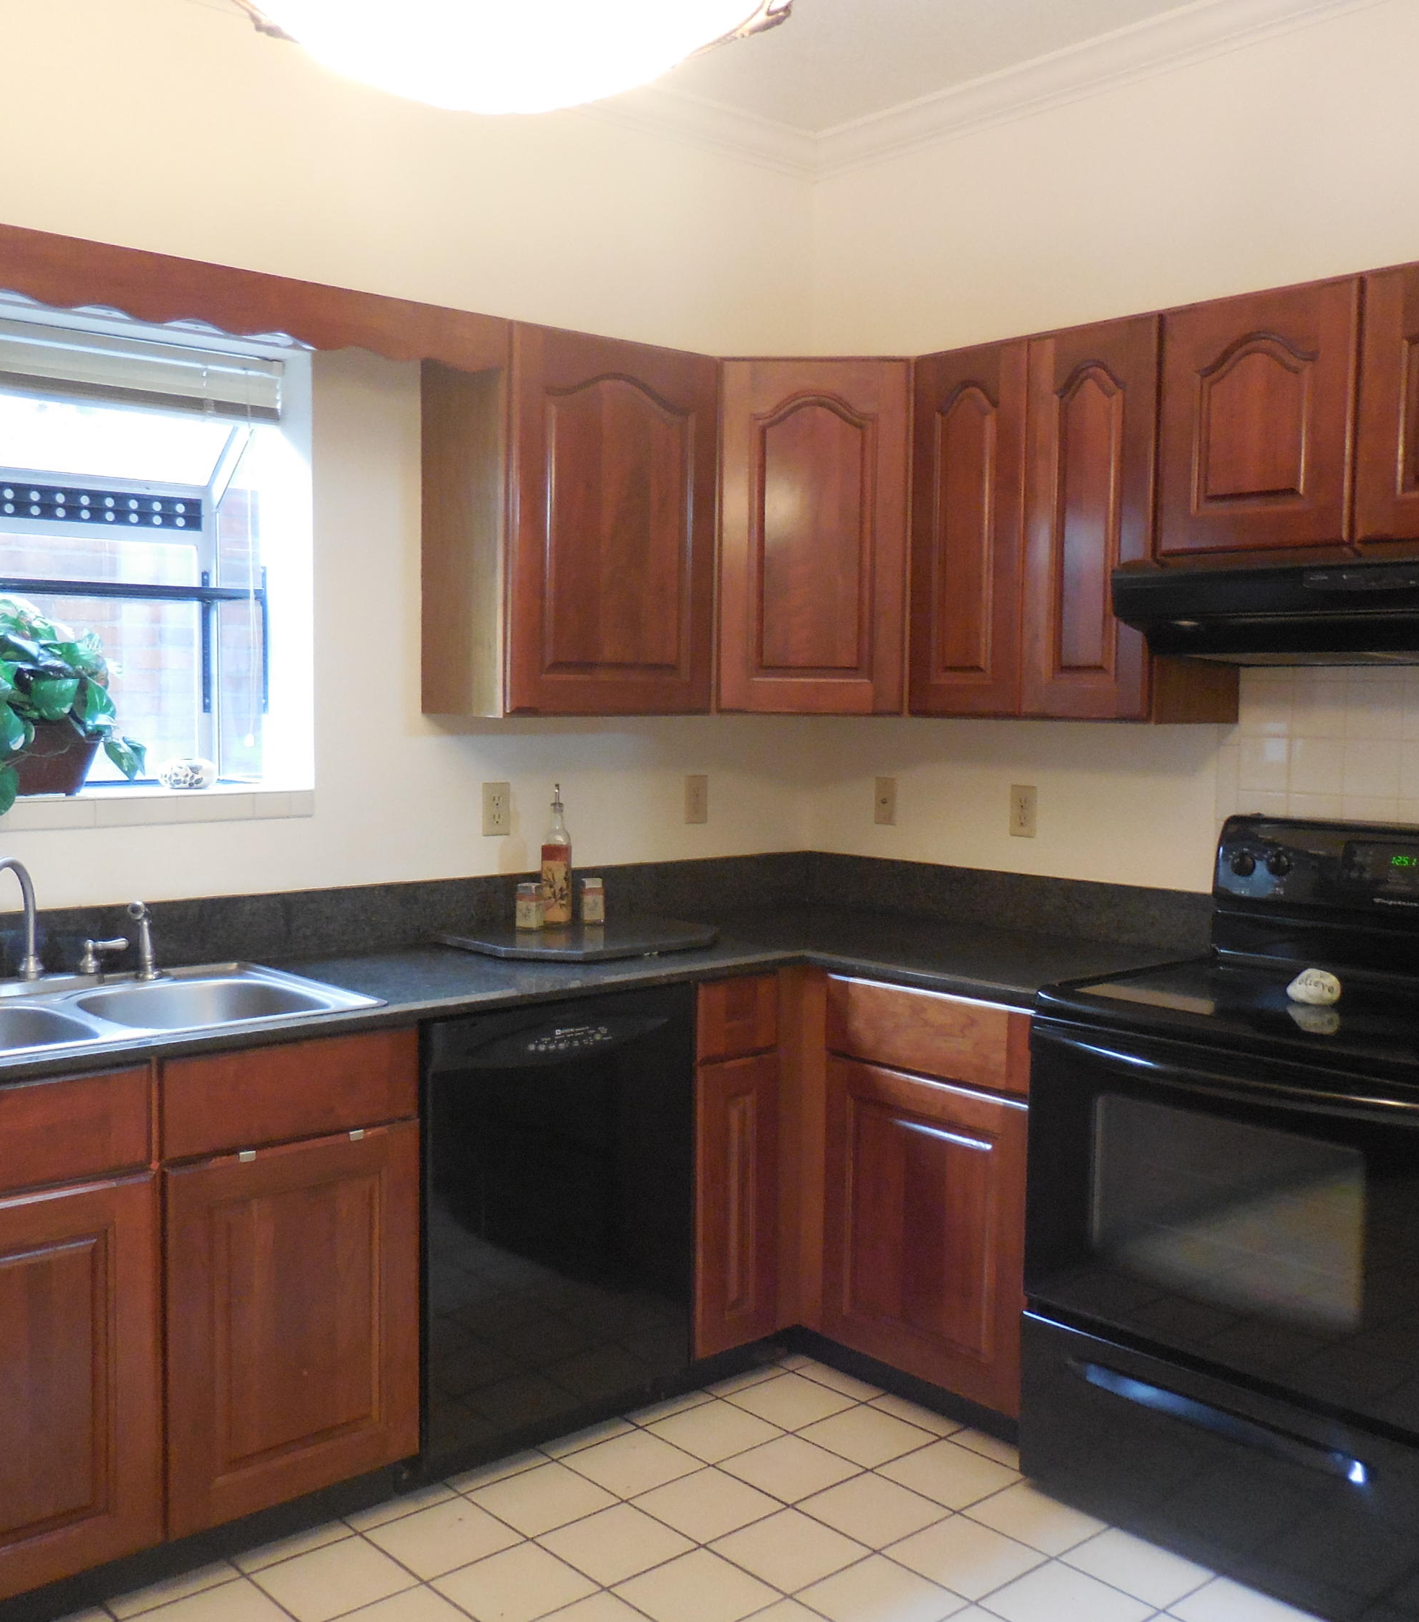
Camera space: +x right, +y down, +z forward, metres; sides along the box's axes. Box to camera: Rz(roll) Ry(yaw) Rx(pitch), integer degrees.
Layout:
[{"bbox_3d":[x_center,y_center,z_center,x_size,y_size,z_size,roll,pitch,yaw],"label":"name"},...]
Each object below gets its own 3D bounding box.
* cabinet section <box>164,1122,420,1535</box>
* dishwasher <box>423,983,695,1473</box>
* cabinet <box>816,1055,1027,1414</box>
[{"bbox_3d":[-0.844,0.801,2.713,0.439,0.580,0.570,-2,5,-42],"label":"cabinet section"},{"bbox_3d":[-0.454,0.740,3.098,0.611,0.830,0.615,-3,5,-41],"label":"dishwasher"},{"bbox_3d":[0.627,0.793,3.212,0.600,0.585,0.540,-3,5,-41],"label":"cabinet"}]

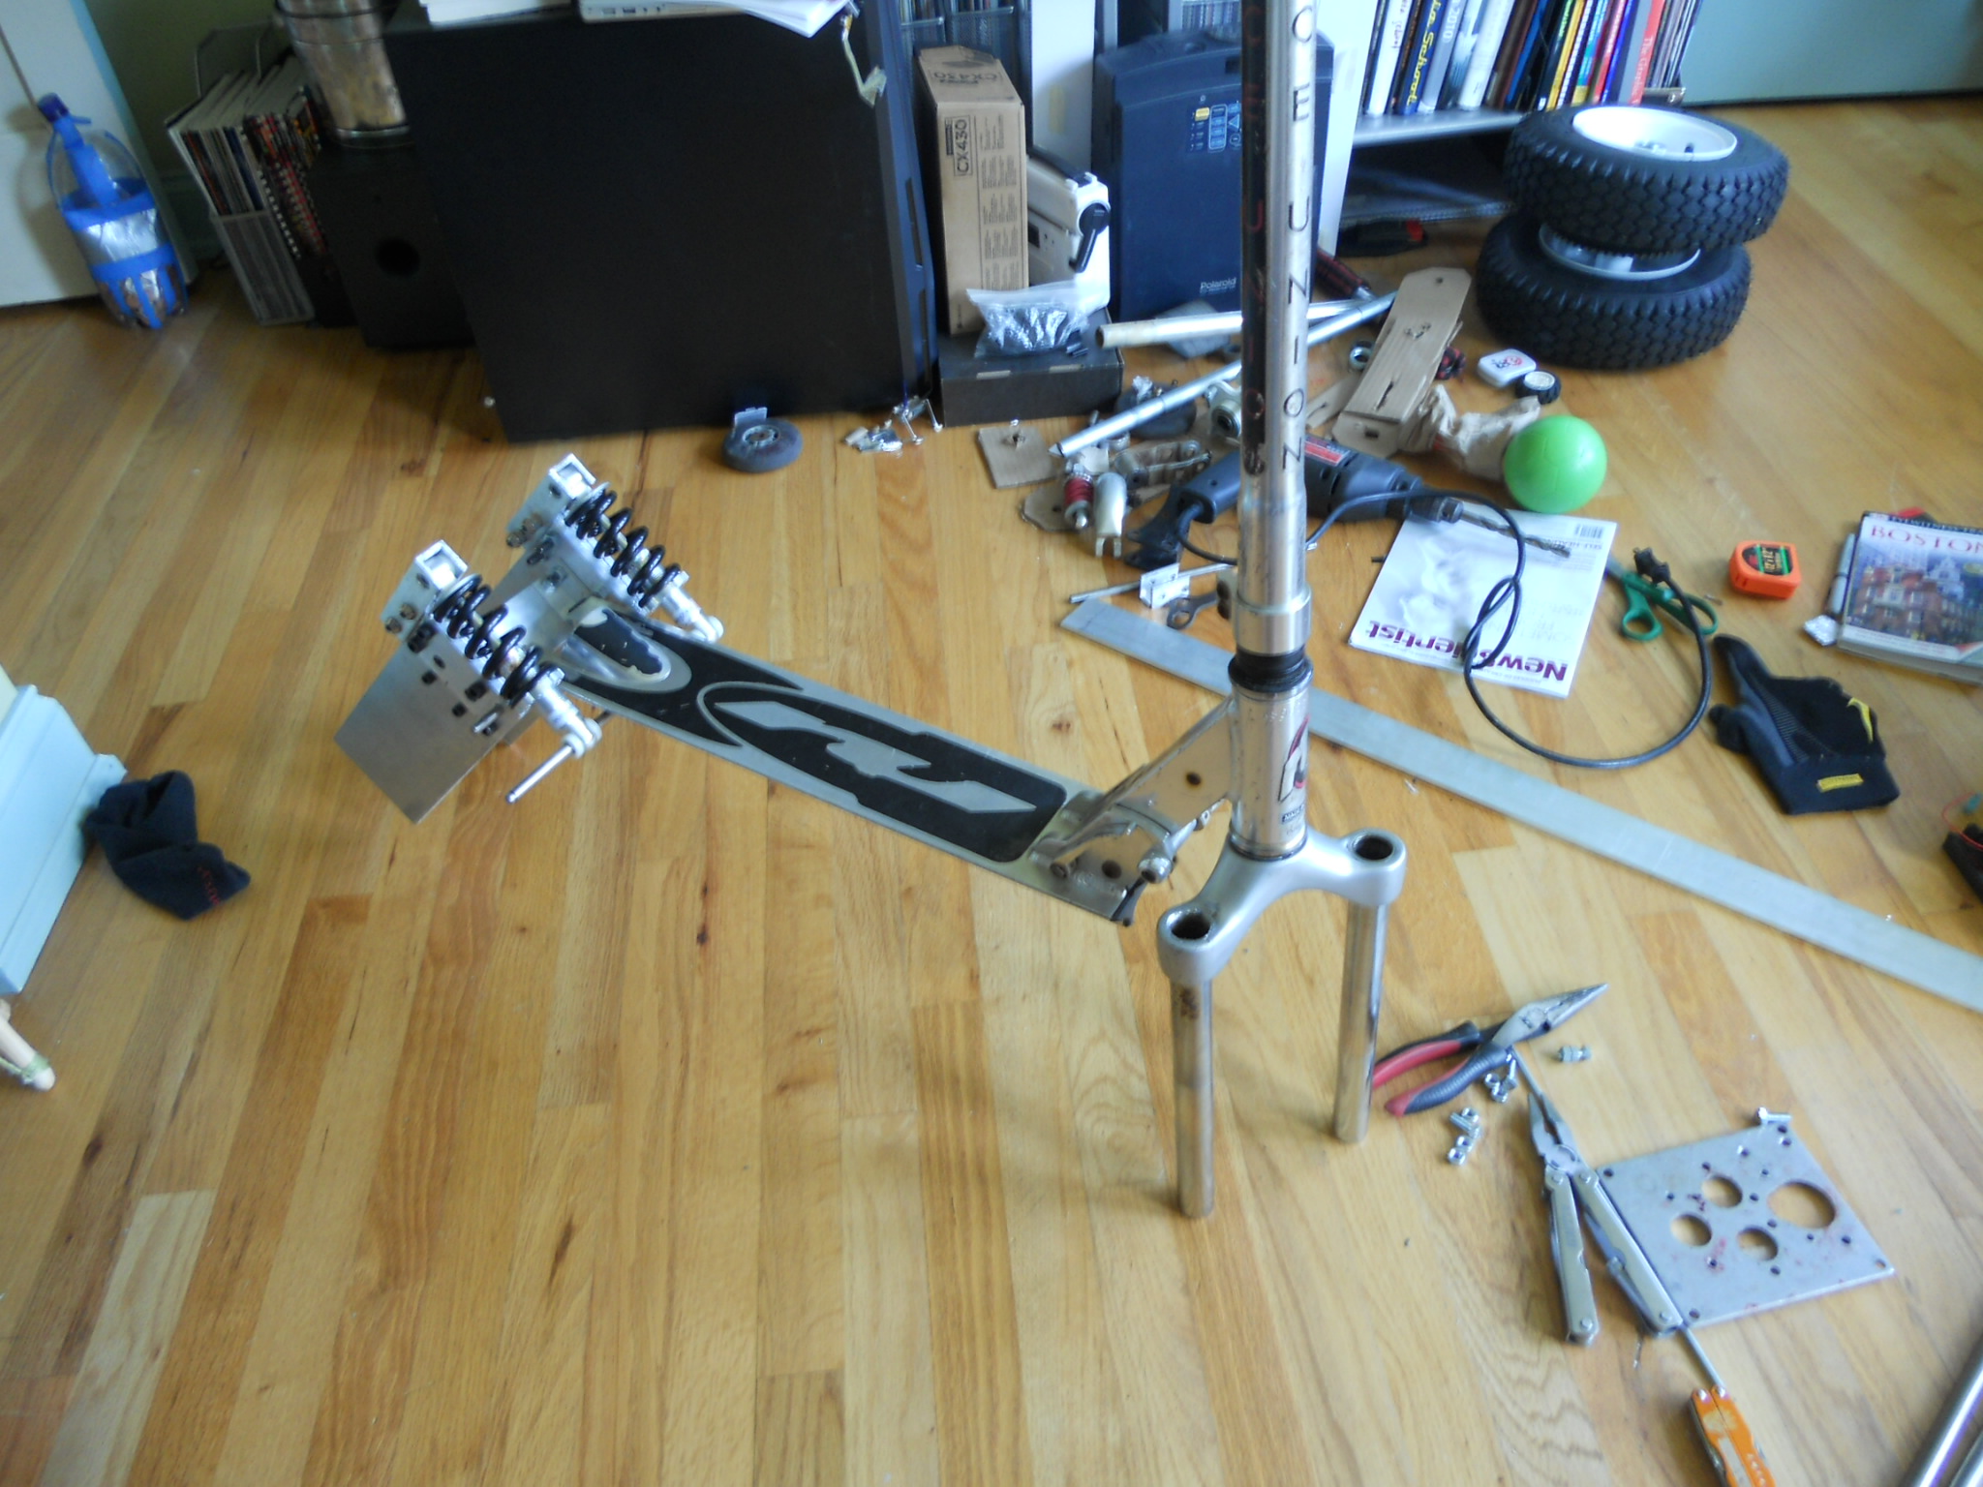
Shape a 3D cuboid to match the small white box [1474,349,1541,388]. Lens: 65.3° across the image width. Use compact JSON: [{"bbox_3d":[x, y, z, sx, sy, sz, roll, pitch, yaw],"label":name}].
[{"bbox_3d":[0.608,-0.440,1.822,0.057,0.015,0.044,-21,46,-16],"label":"small white box"}]

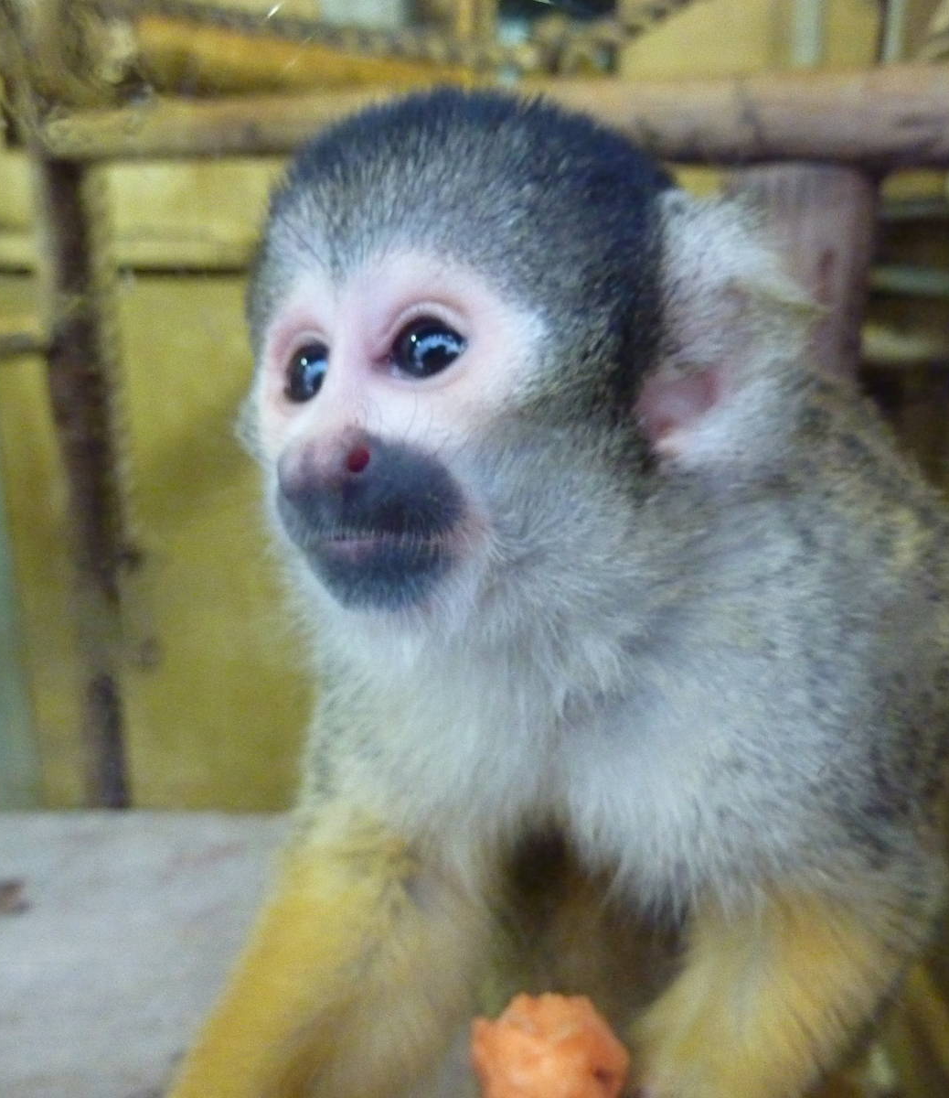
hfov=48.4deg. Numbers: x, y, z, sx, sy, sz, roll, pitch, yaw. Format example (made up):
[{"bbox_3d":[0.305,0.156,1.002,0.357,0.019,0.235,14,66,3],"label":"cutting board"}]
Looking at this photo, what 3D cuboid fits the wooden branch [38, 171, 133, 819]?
[{"bbox_3d":[-0.309,-0.022,0.853,0.055,0.560,0.052,1,13,0],"label":"wooden branch"}]

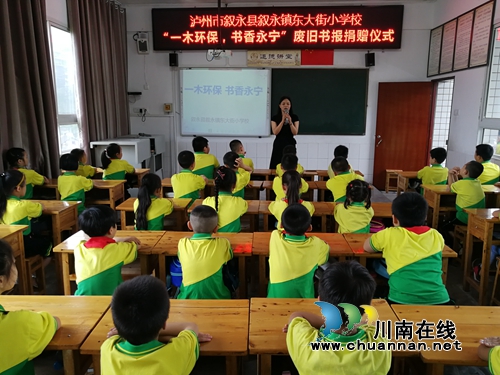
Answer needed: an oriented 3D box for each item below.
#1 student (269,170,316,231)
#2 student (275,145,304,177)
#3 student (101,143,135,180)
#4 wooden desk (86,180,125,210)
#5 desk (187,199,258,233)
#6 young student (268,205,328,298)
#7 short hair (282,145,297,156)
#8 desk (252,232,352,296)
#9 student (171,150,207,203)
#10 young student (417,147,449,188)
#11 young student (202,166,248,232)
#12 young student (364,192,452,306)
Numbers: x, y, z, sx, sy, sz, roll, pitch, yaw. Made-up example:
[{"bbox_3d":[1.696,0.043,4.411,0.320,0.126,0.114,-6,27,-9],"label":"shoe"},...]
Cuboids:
[{"bbox_3d":[0.333,0.362,3.352,0.380,1.055,0.560,1,11,2],"label":"student"},{"bbox_3d":[0.513,0.000,5.115,0.360,1.142,0.570,1,11,1],"label":"student"},{"bbox_3d":[-1.684,-0.055,5.283,0.370,1.093,0.560,2,11,9],"label":"student"},{"bbox_3d":[-1.783,0.316,4.532,0.600,0.727,0.400,1,11,1],"label":"wooden desk"},{"bbox_3d":[-0.221,0.517,3.571,0.600,0.727,0.400,1,11,1],"label":"desk"},{"bbox_3d":[0.269,0.576,2.403,0.370,1.007,0.560,1,11,5],"label":"young student"},{"bbox_3d":[0.488,-0.439,4.879,0.155,0.170,0.180,0,11,1],"label":"short hair"},{"bbox_3d":[0.322,0.702,2.573,0.600,0.710,0.390,0,11,1],"label":"desk"},{"bbox_3d":[-0.610,0.118,4.458,0.380,1.089,0.560,3,12,11],"label":"student"},{"bbox_3d":[2.299,0.007,5.125,0.380,1.082,0.560,0,11,-1],"label":"young student"},{"bbox_3d":[-0.164,0.359,3.340,0.380,1.129,0.580,2,11,7],"label":"young student"},{"bbox_3d":[0.826,0.560,2.267,0.450,1.168,0.620,1,11,1],"label":"young student"}]

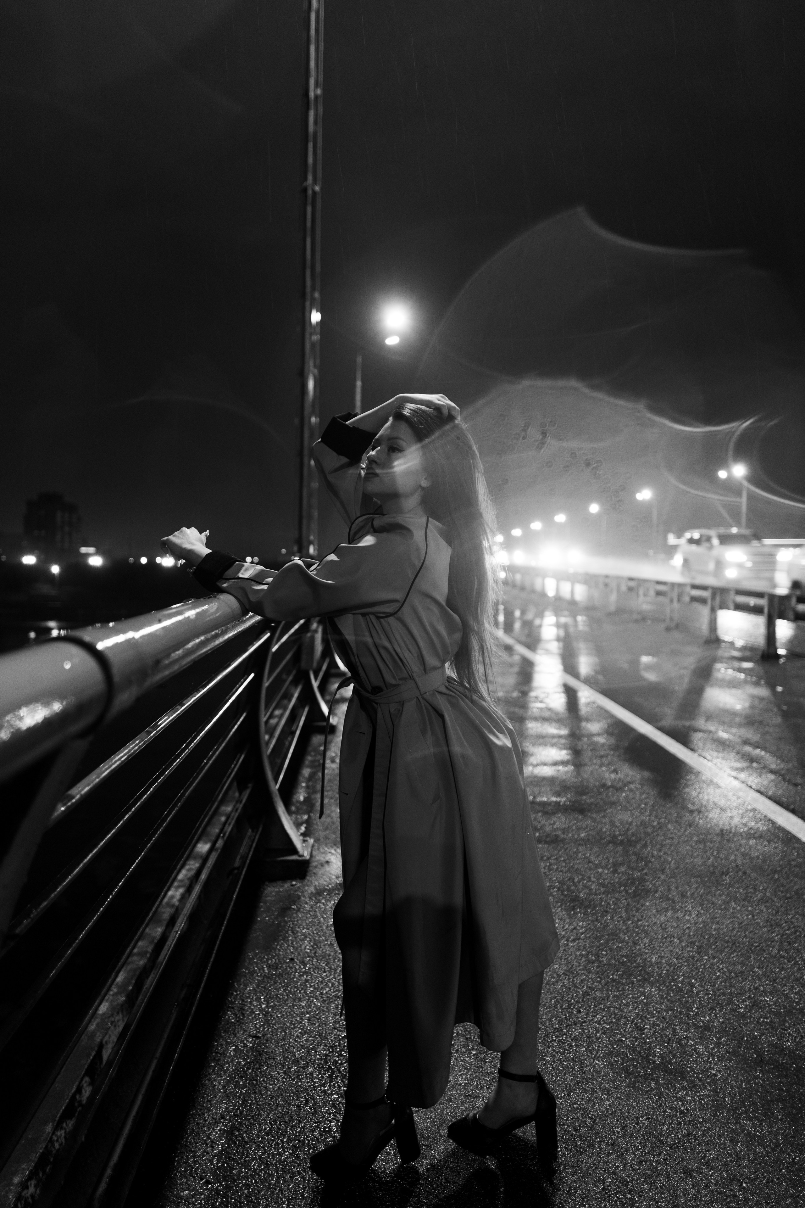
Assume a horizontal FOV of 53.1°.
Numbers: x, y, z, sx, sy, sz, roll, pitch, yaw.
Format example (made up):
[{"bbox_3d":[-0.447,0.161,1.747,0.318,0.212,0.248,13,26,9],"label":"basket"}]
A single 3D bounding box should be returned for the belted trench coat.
[{"bbox_3d":[-0.060,0.361,1.860,0.800,1.580,0.520,0,3,-16],"label":"belted trench coat"}]

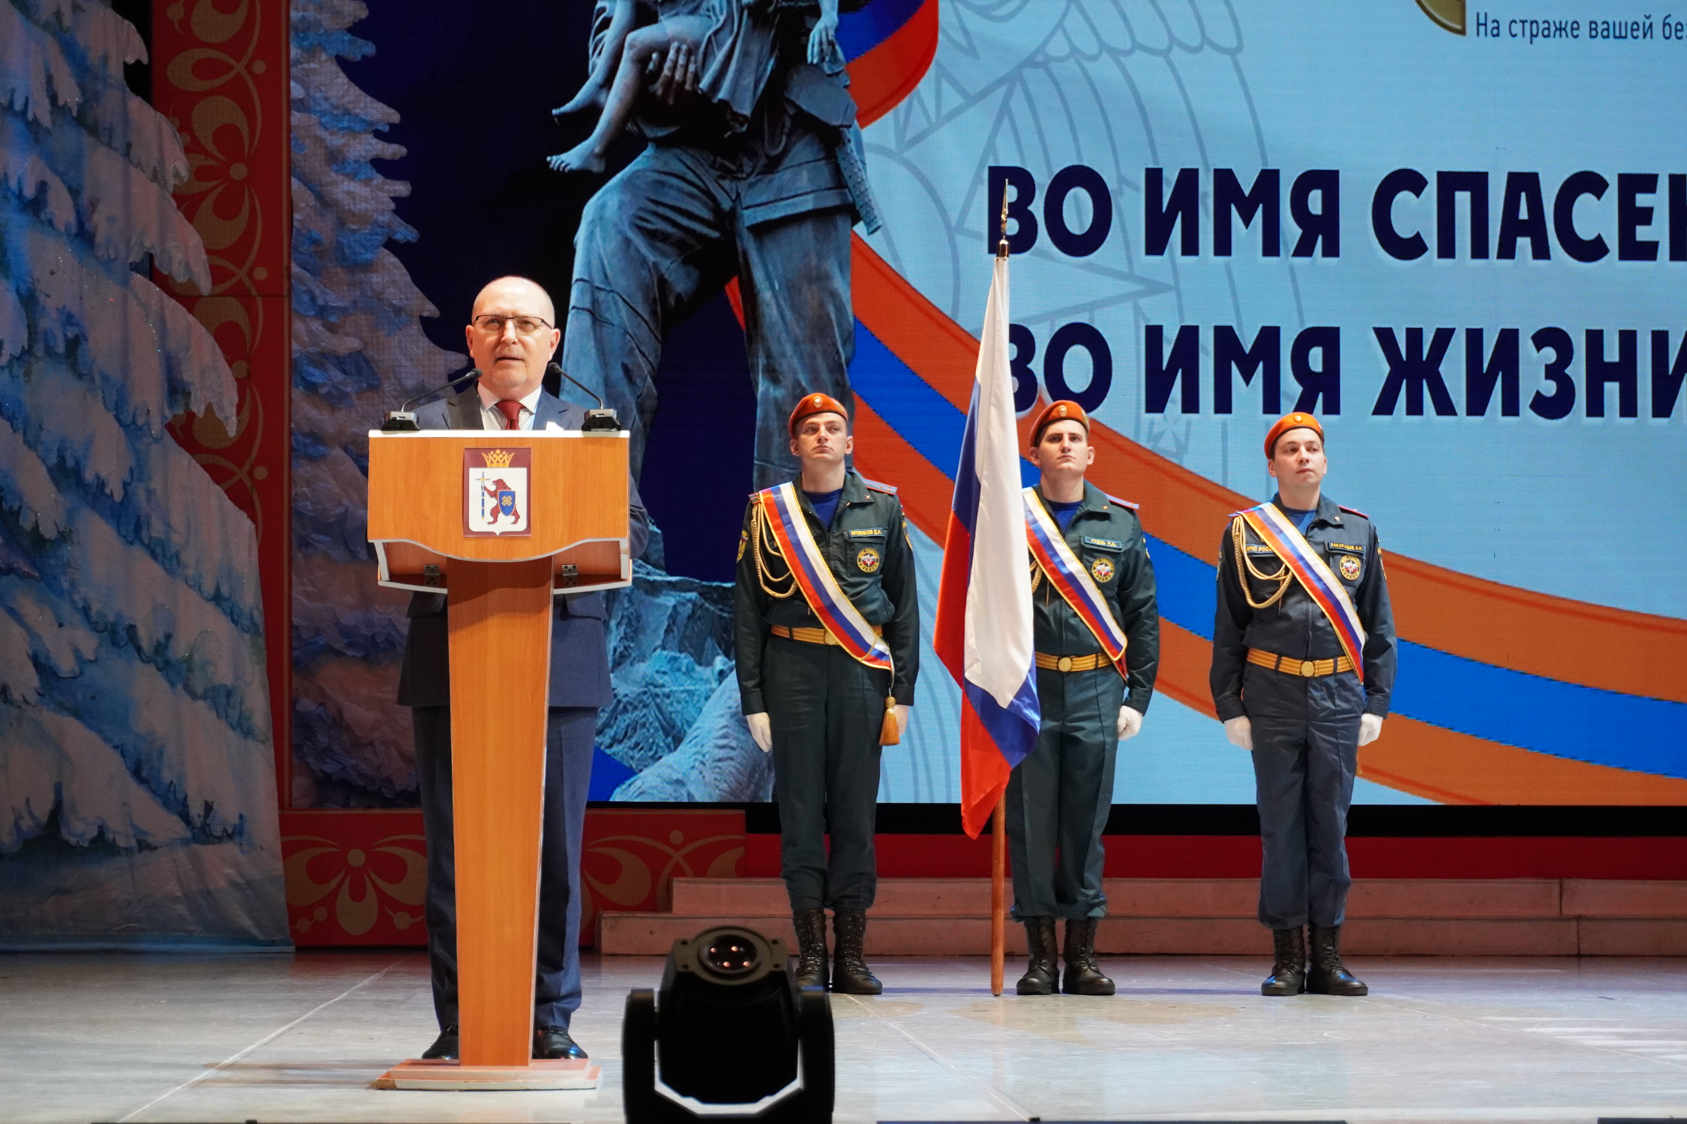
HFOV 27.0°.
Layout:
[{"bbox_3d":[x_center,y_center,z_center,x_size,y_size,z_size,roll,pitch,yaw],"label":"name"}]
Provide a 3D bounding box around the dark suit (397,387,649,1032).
[{"bbox_3d":[-0.713,0.317,7.718,0.571,1.427,0.450,0,-4,-3],"label":"dark suit"}]

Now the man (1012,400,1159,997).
[{"bbox_3d":[0.696,0.412,10.966,0.583,1.844,0.340,0,-4,-3],"label":"man"}]

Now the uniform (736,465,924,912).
[{"bbox_3d":[-0.053,0.404,10.973,0.581,1.391,0.290,0,-4,-3],"label":"uniform"}]

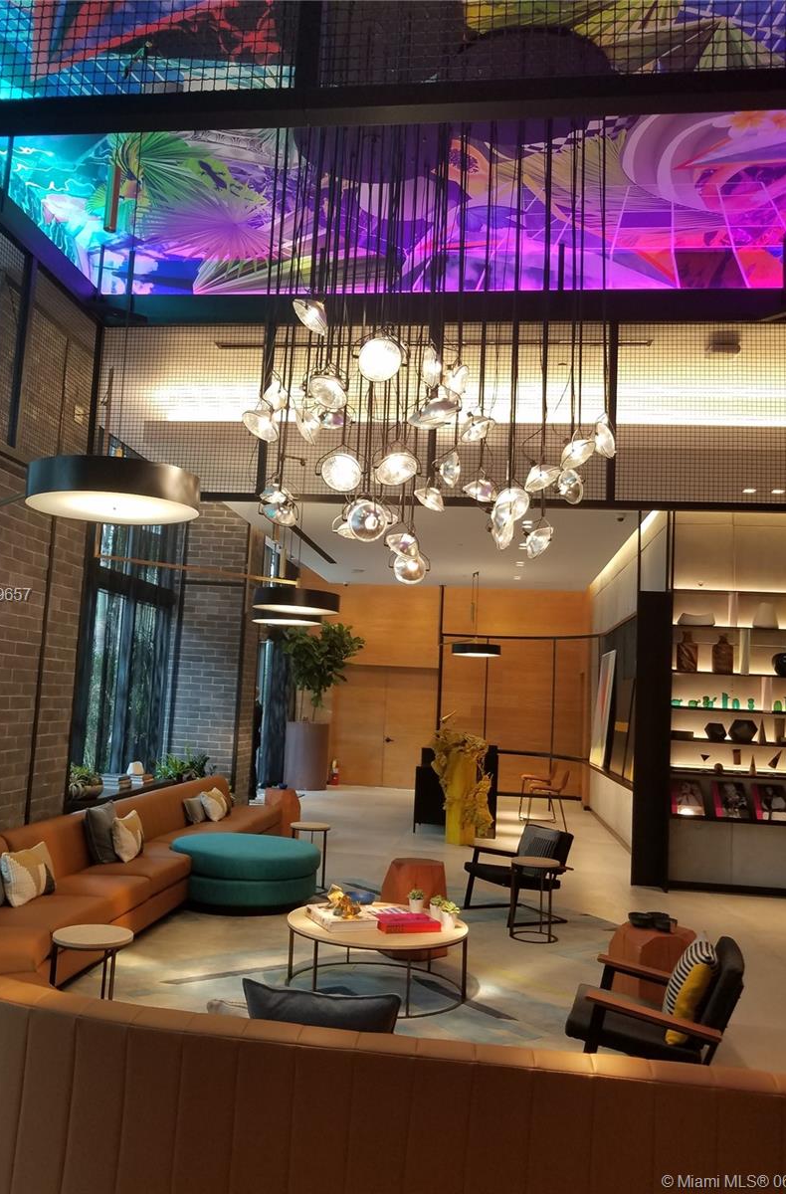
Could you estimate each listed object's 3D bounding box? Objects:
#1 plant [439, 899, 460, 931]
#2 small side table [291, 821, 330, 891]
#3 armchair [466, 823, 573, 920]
[{"bbox_3d":[0.349,1.934,5.467,0.130,0.165,0.130,2,-7,6],"label":"plant"},{"bbox_3d":[-0.762,2.381,8.179,0.375,0.570,0.375,2,-7,6],"label":"small side table"},{"bbox_3d":[1.065,2.326,7.612,0.740,0.720,0.690,6,-8,-29],"label":"armchair"}]

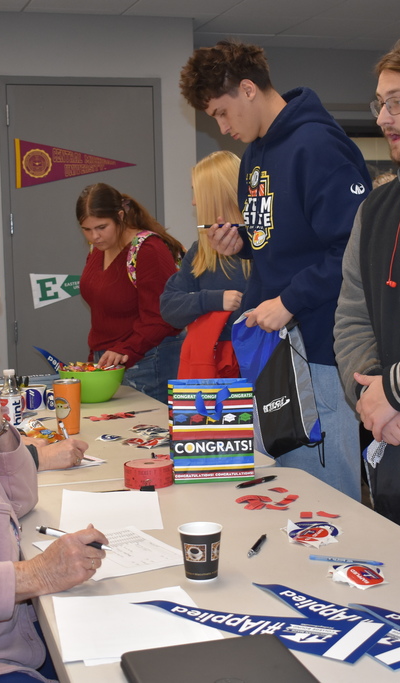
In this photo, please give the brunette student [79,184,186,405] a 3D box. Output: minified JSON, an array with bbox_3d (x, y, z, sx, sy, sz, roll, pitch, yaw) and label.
[{"bbox_3d":[-0.258,0.144,4.299,0.460,1.580,0.410,2,7,30],"label":"brunette student"}]

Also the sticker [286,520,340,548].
[{"bbox_3d":[0.222,0.385,2.094,0.105,0.018,0.115,-3,6,-15],"label":"sticker"}]

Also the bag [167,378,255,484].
[{"bbox_3d":[0.029,0.221,2.630,0.197,0.242,0.100,-2,5,-7],"label":"bag"}]

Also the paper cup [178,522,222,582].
[{"bbox_3d":[0.000,0.374,1.870,0.080,0.093,0.080,-1,6,0],"label":"paper cup"}]

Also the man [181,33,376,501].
[{"bbox_3d":[0.225,0.110,2.955,0.530,1.870,0.520,-3,5,-17],"label":"man"}]

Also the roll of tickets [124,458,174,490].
[{"bbox_3d":[-0.126,0.326,2.598,0.123,0.051,0.123,-1,6,0],"label":"roll of tickets"}]

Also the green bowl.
[{"bbox_3d":[-0.403,0.162,4.034,0.257,0.125,0.257,-2,5,-6],"label":"green bowl"}]

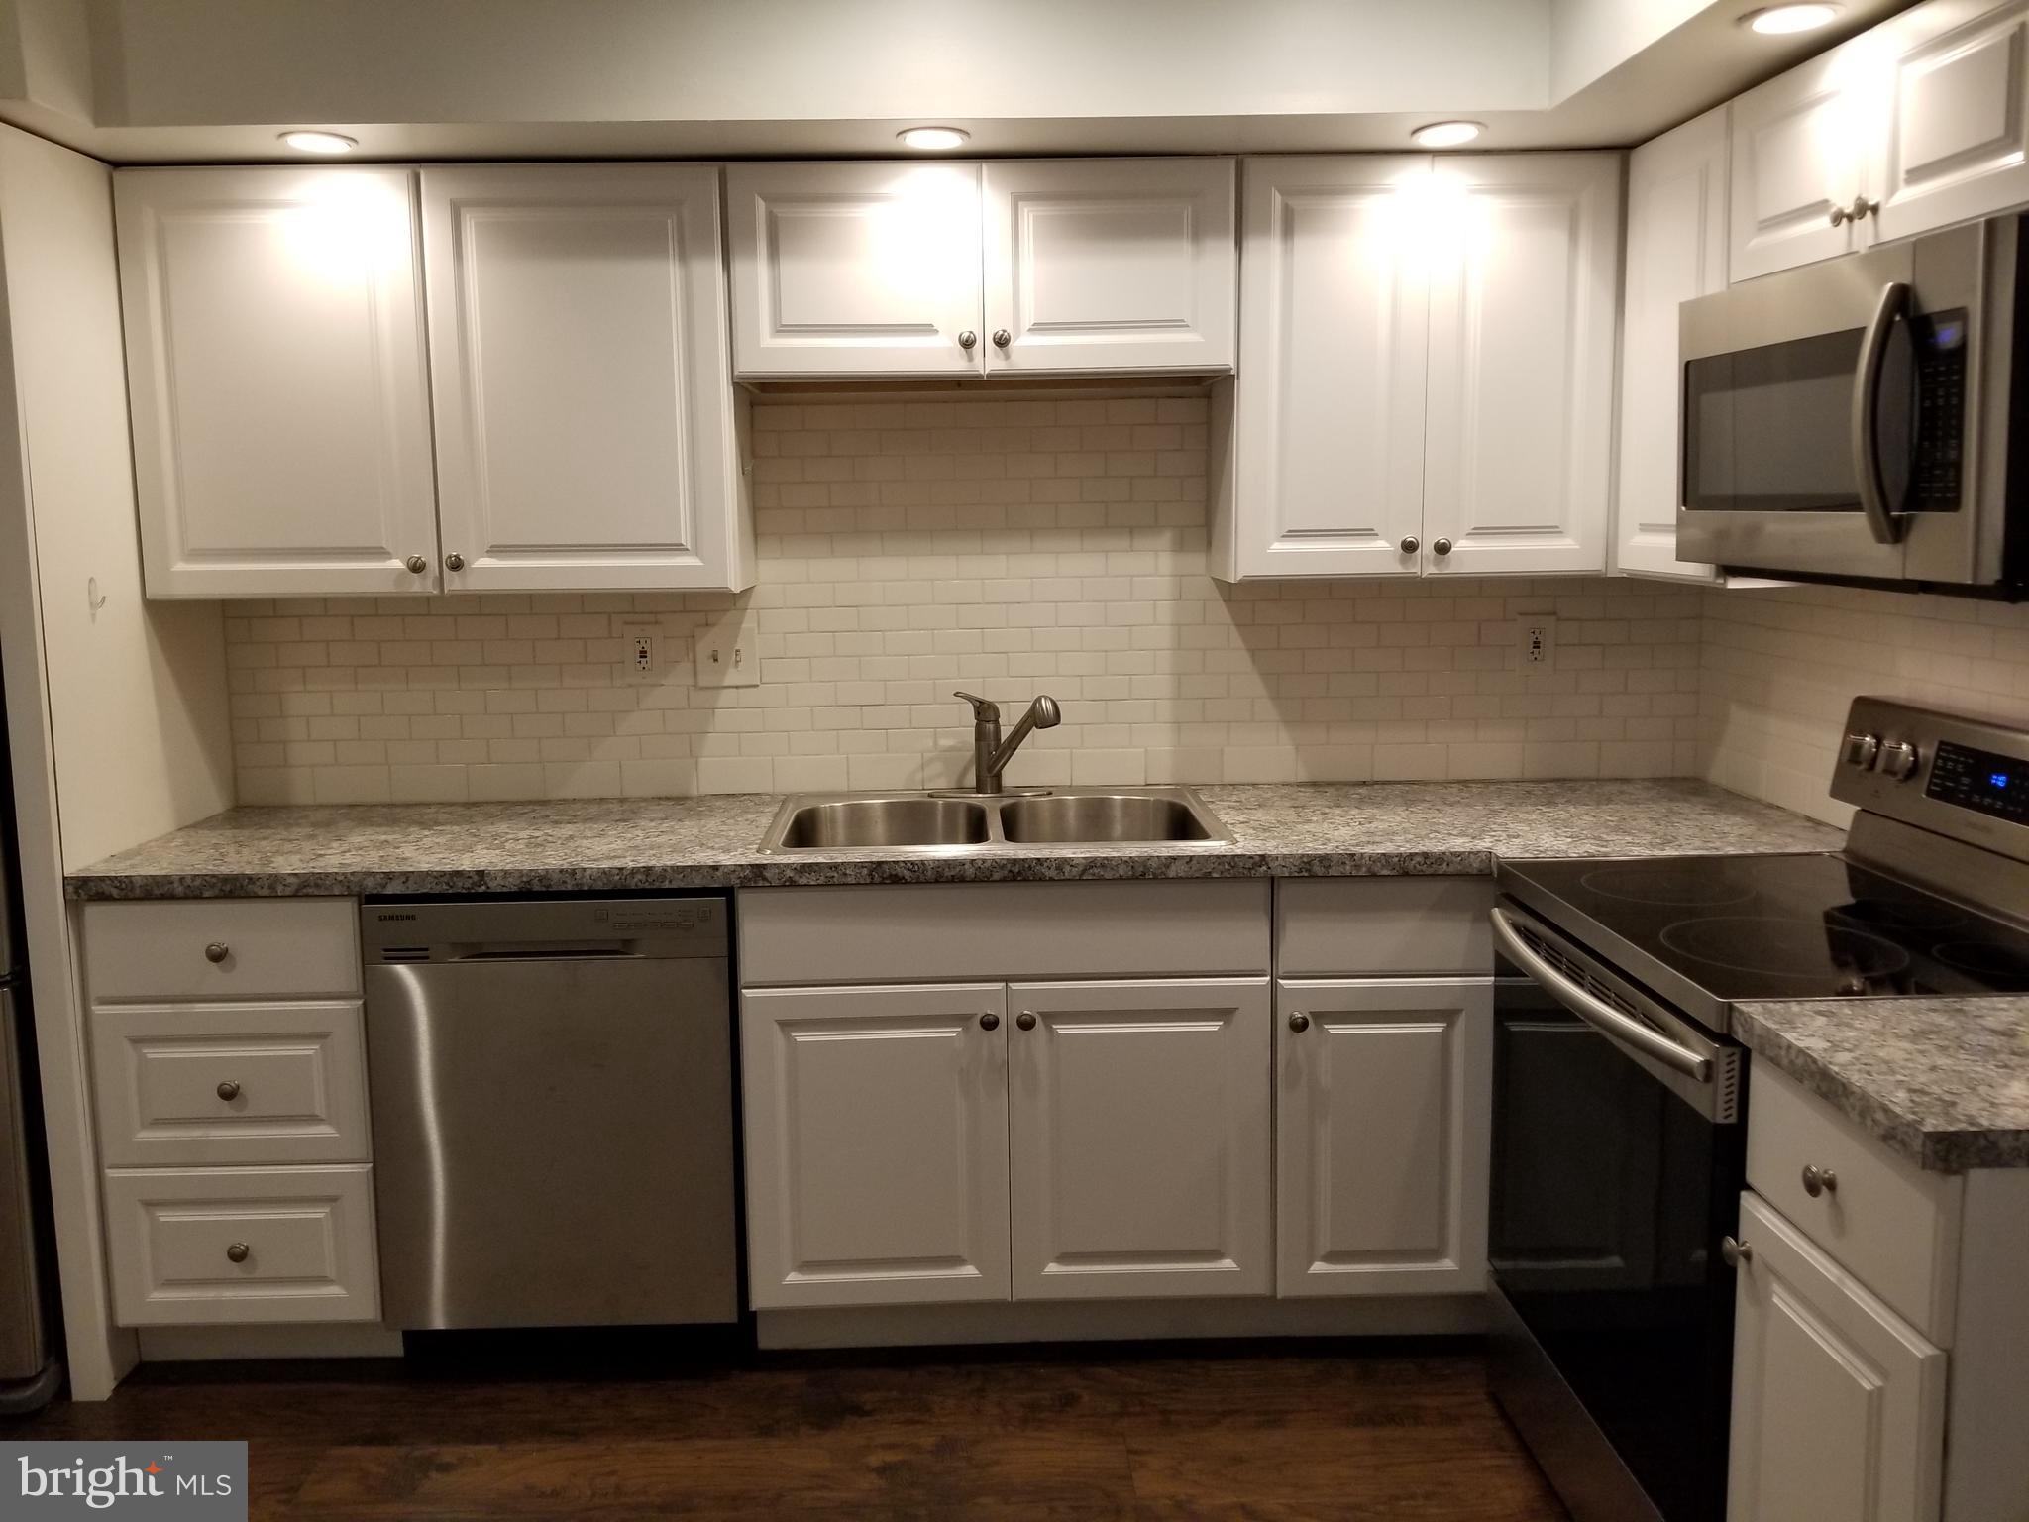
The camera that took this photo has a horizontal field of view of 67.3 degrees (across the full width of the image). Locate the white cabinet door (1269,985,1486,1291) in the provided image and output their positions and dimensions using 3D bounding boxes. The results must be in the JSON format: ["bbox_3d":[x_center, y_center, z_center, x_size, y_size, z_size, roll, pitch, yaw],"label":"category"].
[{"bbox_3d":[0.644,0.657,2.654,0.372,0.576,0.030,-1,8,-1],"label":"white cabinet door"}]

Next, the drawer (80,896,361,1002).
[{"bbox_3d":[-1.322,0.286,2.779,0.449,0.164,0.480,-1,6,-1],"label":"drawer"}]

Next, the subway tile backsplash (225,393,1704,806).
[{"bbox_3d":[-0.091,-0.332,3.112,3.012,0.802,0.030,-1,6,-1],"label":"subway tile backsplash"}]

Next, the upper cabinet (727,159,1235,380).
[{"bbox_3d":[-0.058,-0.905,2.910,0.910,0.383,0.304,-1,6,-1],"label":"upper cabinet"}]

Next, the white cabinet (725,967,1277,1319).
[{"bbox_3d":[-0.014,0.622,2.896,0.891,0.572,0.591,-1,6,-1],"label":"white cabinet"}]

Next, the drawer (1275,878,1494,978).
[{"bbox_3d":[0.626,0.248,2.811,0.369,0.162,0.480,-1,6,-1],"label":"drawer"}]

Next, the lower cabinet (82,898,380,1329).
[{"bbox_3d":[-1.318,0.563,2.865,0.449,0.744,0.591,-1,6,-1],"label":"lower cabinet"}]

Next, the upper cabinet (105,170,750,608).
[{"bbox_3d":[-1.062,-0.703,2.913,1.076,0.755,0.304,-1,6,-1],"label":"upper cabinet"}]

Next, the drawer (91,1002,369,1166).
[{"bbox_3d":[-1.318,0.518,2.804,0.449,0.283,0.480,-1,6,-1],"label":"drawer"}]

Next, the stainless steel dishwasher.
[{"bbox_3d":[-0.786,0.569,2.876,0.608,0.757,0.591,-1,6,-1],"label":"stainless steel dishwasher"}]

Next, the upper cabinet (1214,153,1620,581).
[{"bbox_3d":[0.750,-0.735,2.944,0.692,0.755,0.304,-1,6,-1],"label":"upper cabinet"}]

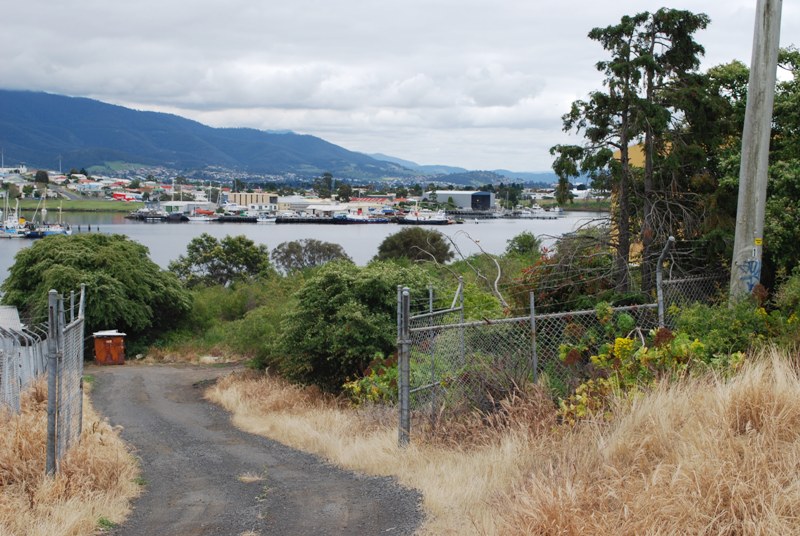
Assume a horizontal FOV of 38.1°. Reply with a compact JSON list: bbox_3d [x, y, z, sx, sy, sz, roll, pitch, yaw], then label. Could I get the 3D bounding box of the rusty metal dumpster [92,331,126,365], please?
[{"bbox_3d":[-10.544,2.904,42.000,1.180,1.200,1.120,-1,5,-17],"label":"rusty metal dumpster"}]

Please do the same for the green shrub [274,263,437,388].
[{"bbox_3d":[-1.108,1.388,27.000,3.800,3.100,3.400,0,4,0],"label":"green shrub"}]

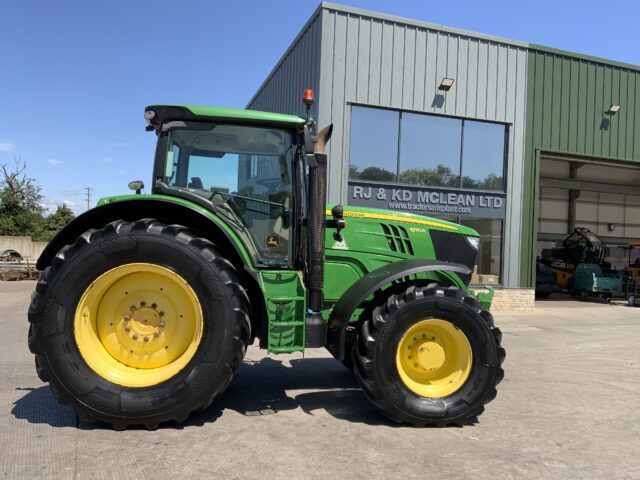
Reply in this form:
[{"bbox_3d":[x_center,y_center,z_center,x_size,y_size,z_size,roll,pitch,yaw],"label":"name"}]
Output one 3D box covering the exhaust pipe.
[{"bbox_3d":[-0.010,-0.045,5.520,0.270,2.330,0.220,3,-1,-9],"label":"exhaust pipe"}]

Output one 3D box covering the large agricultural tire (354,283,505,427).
[{"bbox_3d":[1.107,1.175,5.530,1.460,1.440,0.550,3,-1,-8],"label":"large agricultural tire"}]

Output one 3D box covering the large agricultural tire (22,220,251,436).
[{"bbox_3d":[-1.657,0.762,5.060,1.920,1.900,0.660,3,-1,-9],"label":"large agricultural tire"}]

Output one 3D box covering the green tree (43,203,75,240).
[{"bbox_3d":[-15.400,-0.450,32.000,2.600,3.500,2.500,3,-1,-27],"label":"green tree"}]

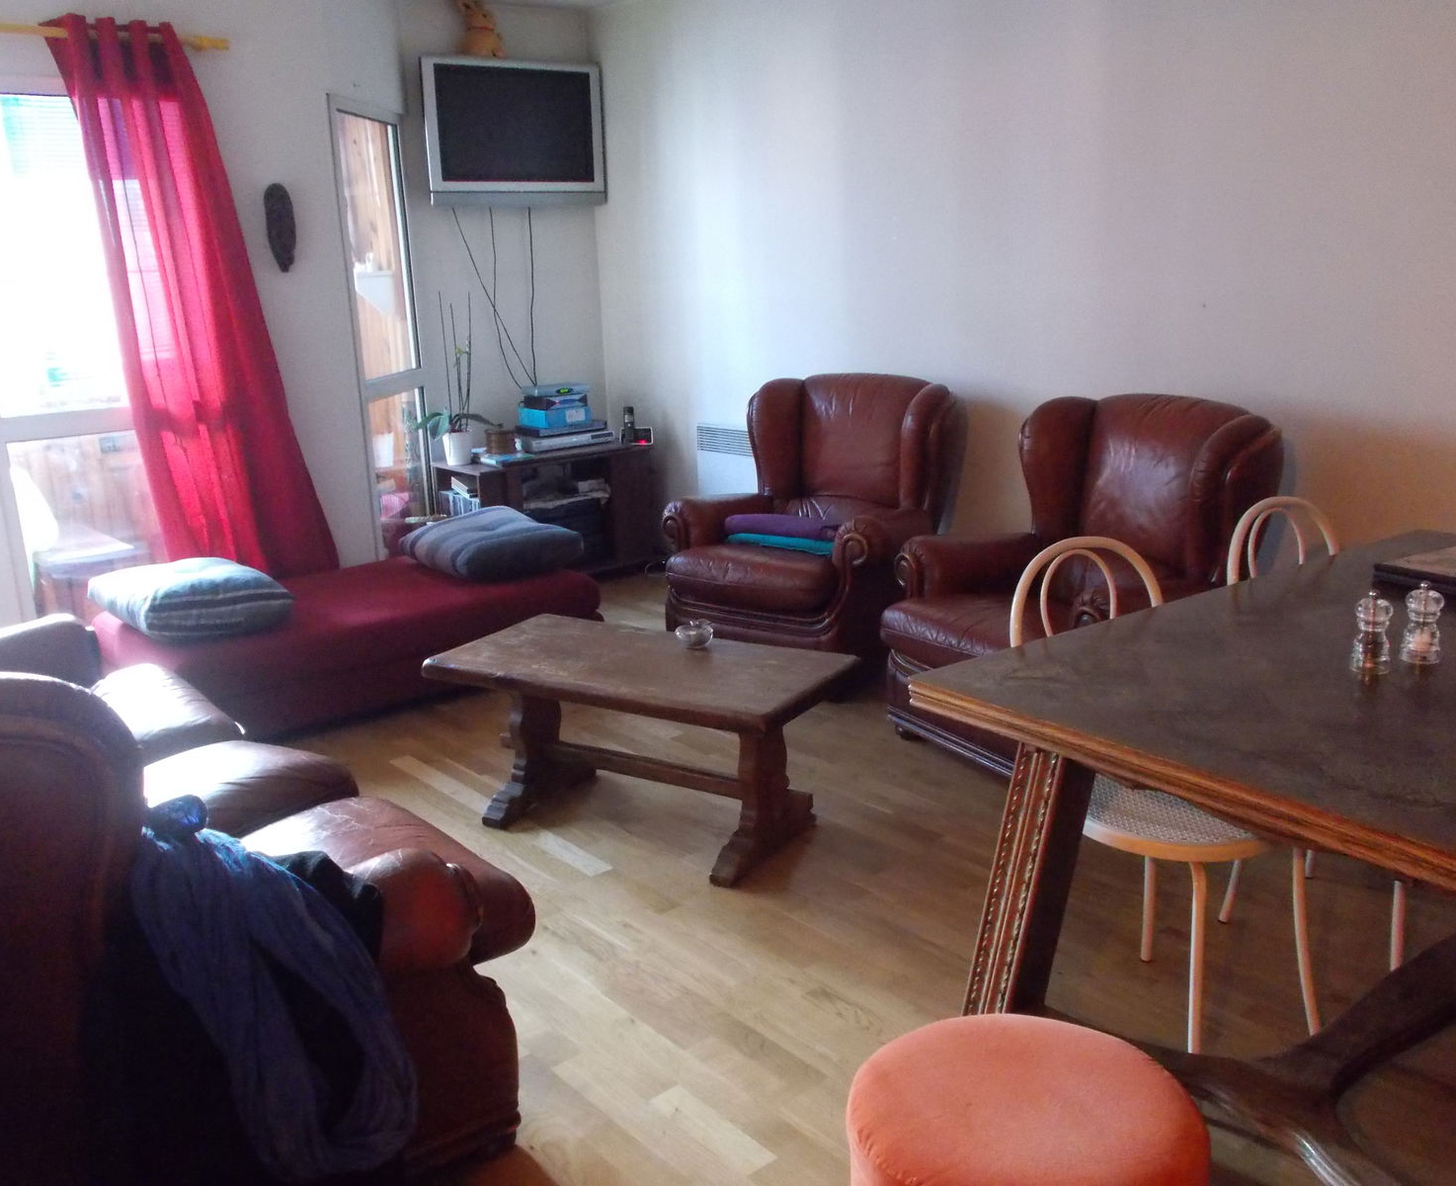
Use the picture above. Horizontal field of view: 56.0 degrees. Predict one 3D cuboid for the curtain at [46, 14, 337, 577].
[{"bbox_3d":[-1.772,-0.782,4.721,0.750,2.200,0.160,-14,18,-37],"label":"curtain"}]

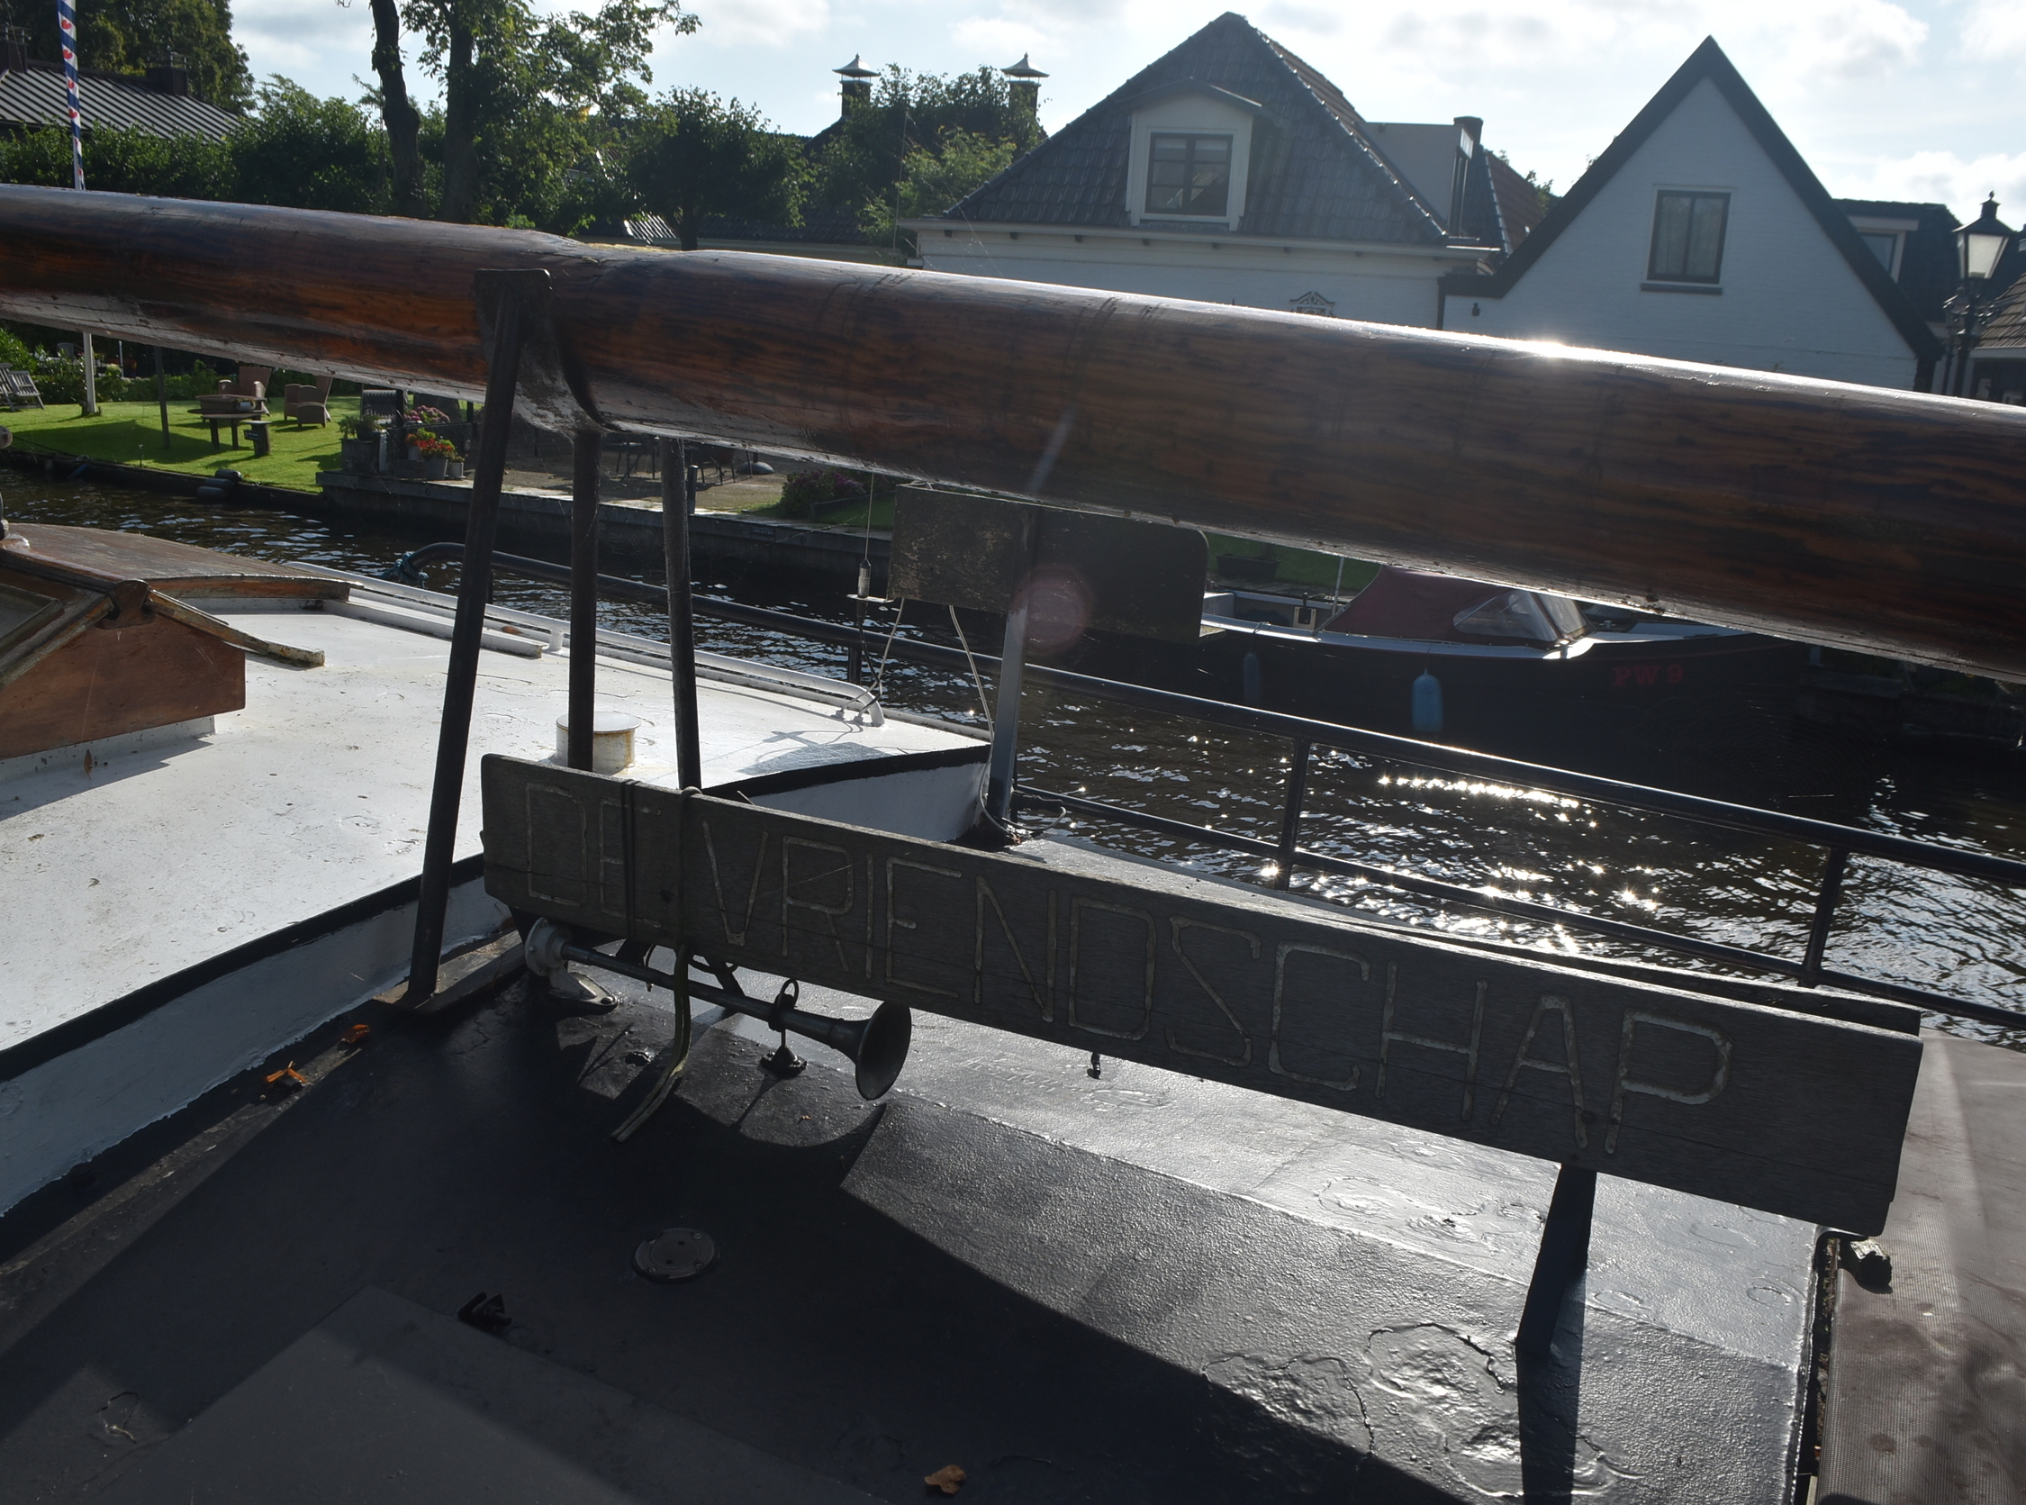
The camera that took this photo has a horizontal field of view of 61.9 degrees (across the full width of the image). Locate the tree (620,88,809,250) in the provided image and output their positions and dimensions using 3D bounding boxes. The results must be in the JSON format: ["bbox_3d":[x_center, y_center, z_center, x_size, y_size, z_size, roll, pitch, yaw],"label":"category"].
[{"bbox_3d":[-5.090,-8.206,28.698,3.200,5.770,3.200,8,15,18],"label":"tree"}]

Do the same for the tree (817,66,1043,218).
[{"bbox_3d":[-1.872,-10.306,34.877,4.600,7.250,4.400,8,15,18],"label":"tree"}]

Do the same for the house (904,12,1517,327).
[{"bbox_3d":[3.671,-6.798,24.627,7.270,6.110,10.500,8,15,18],"label":"house"}]

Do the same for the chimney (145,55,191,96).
[{"bbox_3d":[-20.250,-16.246,40.500,0.900,1.000,0.600,9,15,19],"label":"chimney"}]

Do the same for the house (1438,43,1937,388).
[{"bbox_3d":[7.610,-4.773,19.264,4.640,5.280,6.500,9,15,20],"label":"house"}]

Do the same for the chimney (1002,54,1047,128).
[{"bbox_3d":[0.298,-17.238,44.000,1.000,1.800,1.000,8,15,18],"label":"chimney"}]

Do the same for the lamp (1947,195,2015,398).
[{"bbox_3d":[9.255,-3.382,16.688,0.600,4.030,0.600,8,15,18],"label":"lamp"}]

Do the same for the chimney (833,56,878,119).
[{"bbox_3d":[-4.214,-17.944,45.500,1.000,1.600,1.000,8,15,18],"label":"chimney"}]

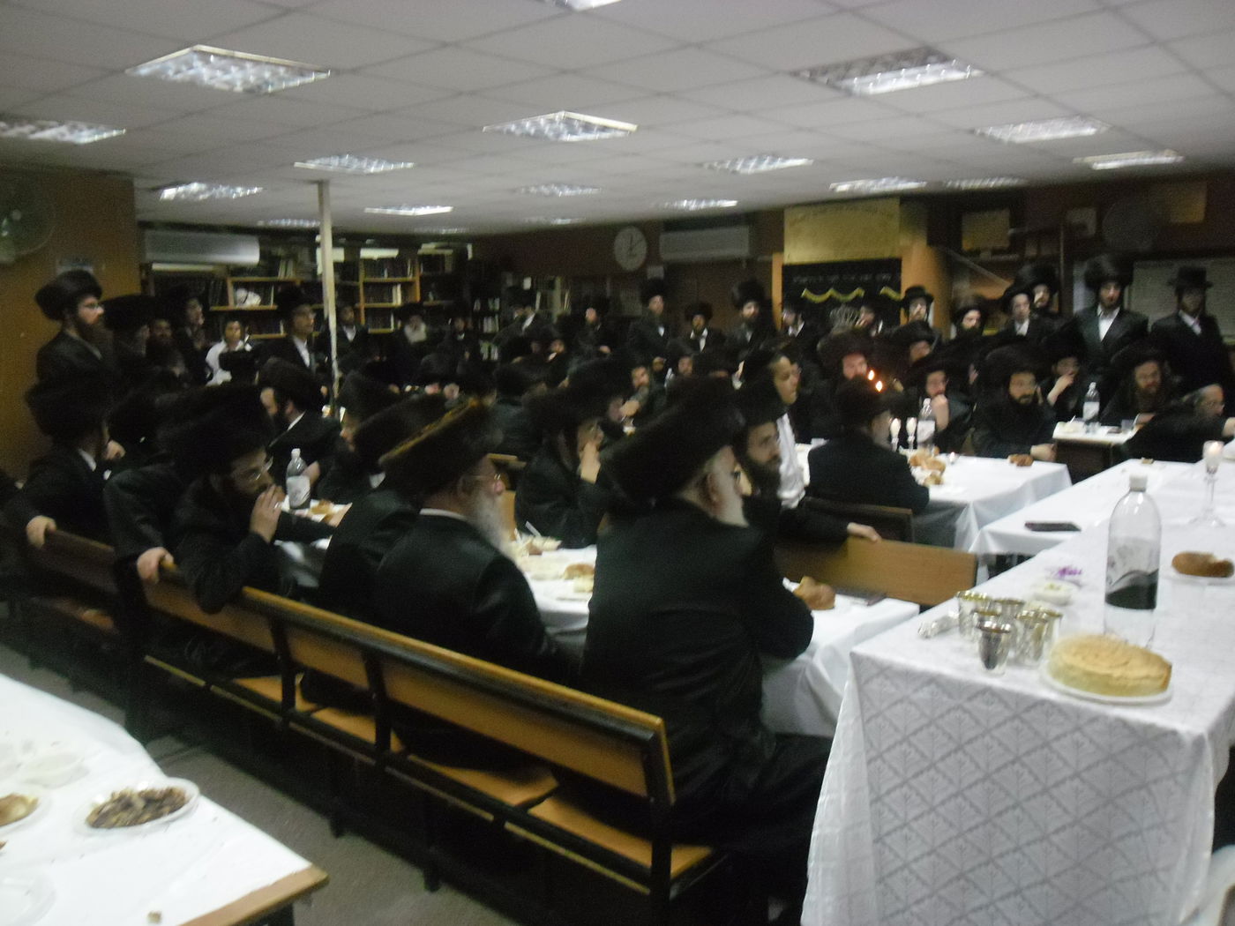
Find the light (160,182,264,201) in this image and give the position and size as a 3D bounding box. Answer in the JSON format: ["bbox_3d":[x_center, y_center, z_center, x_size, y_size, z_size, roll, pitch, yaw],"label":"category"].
[{"bbox_3d":[-3.100,-2.092,7.326,0.580,0.070,0.580,8,13,40],"label":"light"}]

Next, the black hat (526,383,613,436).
[{"bbox_3d":[-0.185,-0.207,3.650,0.330,0.170,0.330,-9,9,2],"label":"black hat"}]

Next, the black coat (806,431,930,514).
[{"bbox_3d":[0.994,0.138,3.837,0.480,0.600,0.400,8,13,41],"label":"black coat"}]

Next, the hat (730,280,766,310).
[{"bbox_3d":[1.235,-1.590,9.100,0.340,0.200,0.340,-1,-2,-3],"label":"hat"}]

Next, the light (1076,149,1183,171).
[{"bbox_3d":[3.460,-2.056,6.498,0.580,0.070,0.580,7,13,40],"label":"light"}]

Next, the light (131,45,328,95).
[{"bbox_3d":[-1.475,-1.484,3.653,0.580,0.070,0.580,8,13,40],"label":"light"}]

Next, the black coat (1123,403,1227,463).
[{"bbox_3d":[2.916,-0.114,5.050,0.580,0.480,0.500,4,11,27],"label":"black coat"}]

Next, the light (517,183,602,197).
[{"bbox_3d":[-0.454,-2.130,7.500,0.600,0.080,0.600,8,13,41],"label":"light"}]

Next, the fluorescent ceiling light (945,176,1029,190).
[{"bbox_3d":[2.943,-2.228,7.682,0.600,0.080,0.600,7,12,40],"label":"fluorescent ceiling light"}]

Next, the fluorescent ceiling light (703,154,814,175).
[{"bbox_3d":[0.925,-1.970,6.323,0.580,0.070,0.580,8,13,40],"label":"fluorescent ceiling light"}]

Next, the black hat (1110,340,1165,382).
[{"bbox_3d":[3.128,-0.619,5.800,0.340,0.200,0.350,-4,10,-17],"label":"black hat"}]

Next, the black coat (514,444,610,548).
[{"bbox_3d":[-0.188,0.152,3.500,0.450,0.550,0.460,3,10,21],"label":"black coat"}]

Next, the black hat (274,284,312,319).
[{"bbox_3d":[-2.056,-1.020,6.100,0.270,0.190,0.260,6,12,36],"label":"black hat"}]

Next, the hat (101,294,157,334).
[{"bbox_3d":[-2.917,-0.890,5.750,0.360,0.210,0.360,-4,10,-18],"label":"hat"}]

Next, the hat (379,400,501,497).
[{"bbox_3d":[-0.482,-0.038,2.620,0.350,0.160,0.340,-36,25,-22],"label":"hat"}]

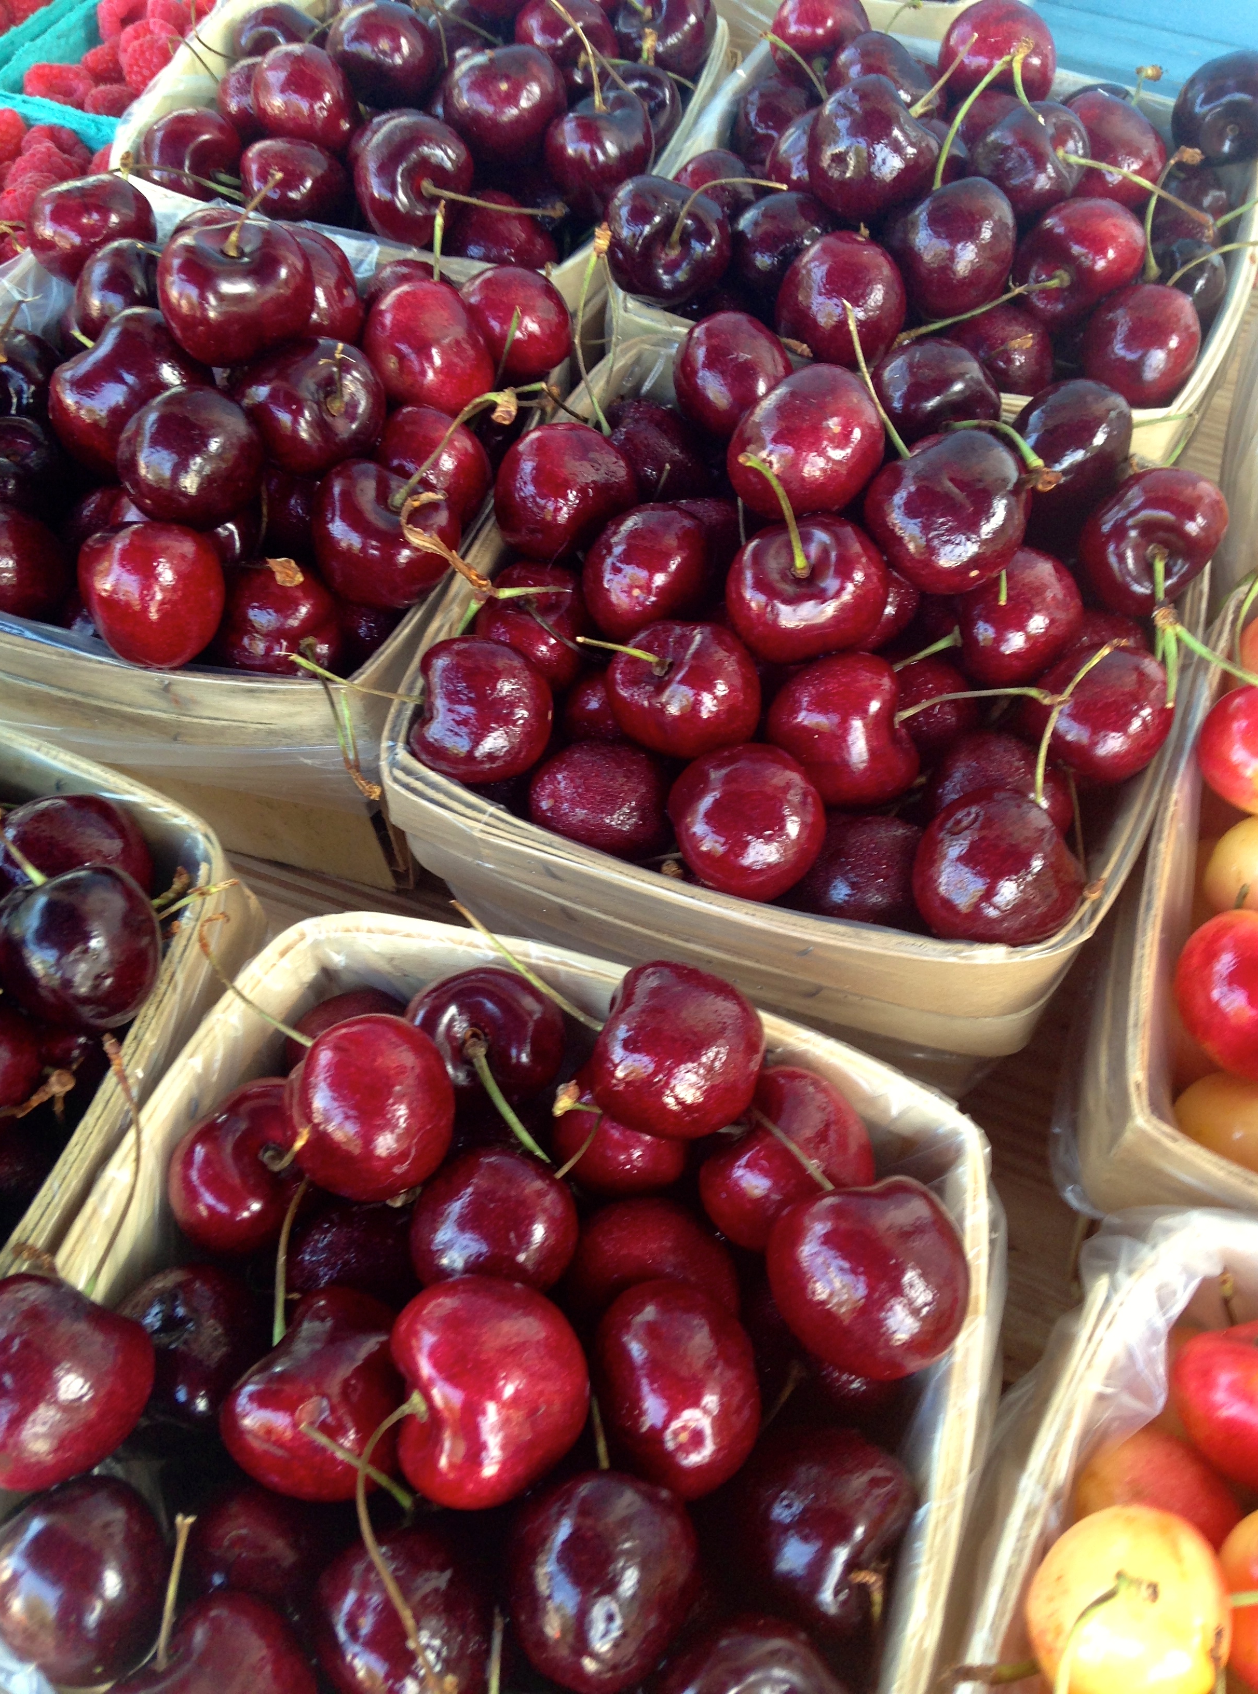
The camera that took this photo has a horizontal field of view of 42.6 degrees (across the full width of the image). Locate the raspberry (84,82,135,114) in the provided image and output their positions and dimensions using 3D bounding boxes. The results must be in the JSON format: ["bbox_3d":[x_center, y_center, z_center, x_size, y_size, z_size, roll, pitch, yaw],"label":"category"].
[{"bbox_3d":[-0.148,-0.212,0.460,0.018,0.018,0.018,0,53,0],"label":"raspberry"}]

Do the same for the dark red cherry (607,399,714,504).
[{"bbox_3d":[0.005,-0.080,0.328,0.025,0.025,0.025,-4,57,0],"label":"dark red cherry"}]

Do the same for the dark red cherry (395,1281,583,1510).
[{"bbox_3d":[-0.018,0.070,0.208,0.025,0.026,0.029,-6,82,-15],"label":"dark red cherry"}]

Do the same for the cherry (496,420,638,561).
[{"bbox_3d":[-0.012,-0.067,0.302,0.026,0.025,0.025,0,41,0],"label":"cherry"}]

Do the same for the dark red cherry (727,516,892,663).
[{"bbox_3d":[0.030,-0.044,0.276,0.027,0.025,0.025,-4,57,0],"label":"dark red cherry"}]

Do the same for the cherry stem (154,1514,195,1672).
[{"bbox_3d":[-0.058,0.096,0.206,0.003,0.031,0.002,18,26,8],"label":"cherry stem"}]

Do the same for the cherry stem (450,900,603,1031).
[{"bbox_3d":[-0.016,0.019,0.259,0.034,0.002,0.003,38,90,12],"label":"cherry stem"}]

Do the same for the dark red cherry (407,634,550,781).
[{"bbox_3d":[-0.025,-0.024,0.280,0.025,0.025,0.025,6,90,-6],"label":"dark red cherry"}]

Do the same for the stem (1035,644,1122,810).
[{"bbox_3d":[0.073,-0.021,0.267,0.006,0.003,0.031,26,104,0],"label":"stem"}]

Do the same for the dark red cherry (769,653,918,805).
[{"bbox_3d":[0.036,-0.020,0.272,0.024,0.025,0.026,-13,84,3],"label":"dark red cherry"}]

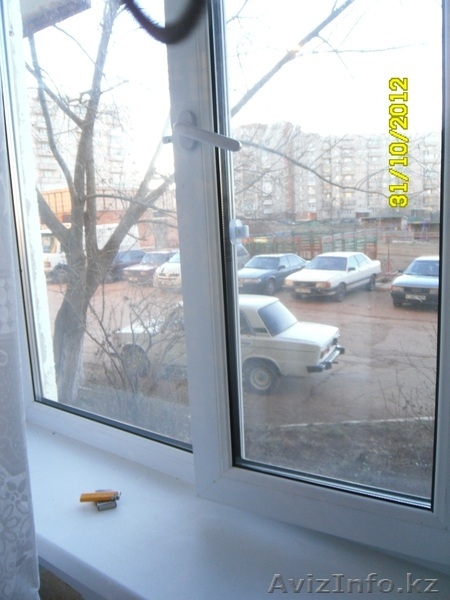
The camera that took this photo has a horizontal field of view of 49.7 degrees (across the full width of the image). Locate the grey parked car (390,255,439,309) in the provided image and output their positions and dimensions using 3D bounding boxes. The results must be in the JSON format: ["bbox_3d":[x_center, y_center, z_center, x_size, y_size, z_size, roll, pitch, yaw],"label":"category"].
[{"bbox_3d":[6.521,-0.658,15.181,1.690,1.380,4.360,4,11,33],"label":"grey parked car"}]

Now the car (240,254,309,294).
[{"bbox_3d":[1.905,-1.101,19.122,1.690,1.380,4.450,5,12,38],"label":"car"}]

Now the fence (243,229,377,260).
[{"bbox_3d":[5.415,-3.401,31.192,8.800,1.800,0.120,1,10,20],"label":"fence"}]

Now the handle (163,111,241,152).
[{"bbox_3d":[-0.027,-0.285,0.814,0.132,0.082,0.052,3,10,28],"label":"handle"}]

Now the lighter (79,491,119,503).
[{"bbox_3d":[-0.257,0.407,1.003,0.080,0.011,0.023,-3,9,-1],"label":"lighter"}]

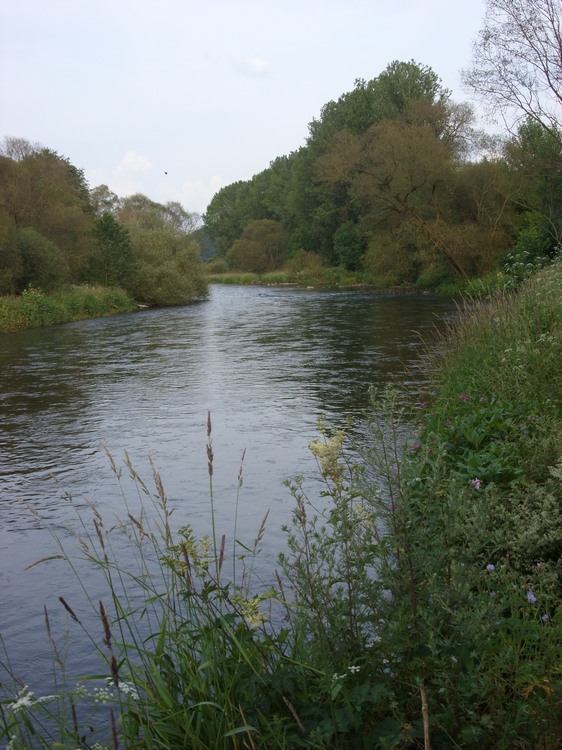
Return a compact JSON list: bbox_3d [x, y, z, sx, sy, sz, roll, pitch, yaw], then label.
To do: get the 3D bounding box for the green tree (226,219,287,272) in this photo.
[{"bbox_3d":[-2.525,-13.295,125.000,6.200,5.700,5.800,0,6,0],"label":"green tree"}]

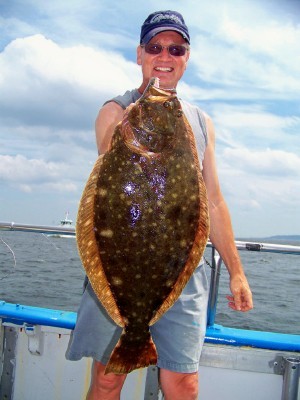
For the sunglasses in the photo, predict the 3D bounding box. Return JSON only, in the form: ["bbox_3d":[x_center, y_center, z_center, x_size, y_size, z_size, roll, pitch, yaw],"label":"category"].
[{"bbox_3d":[0.050,-0.508,1.405,0.150,0.045,0.145,4,11,-5],"label":"sunglasses"}]

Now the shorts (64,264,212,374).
[{"bbox_3d":[-0.040,0.361,1.370,0.450,0.385,0.290,0,-5,3],"label":"shorts"}]

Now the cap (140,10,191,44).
[{"bbox_3d":[0.053,-0.586,1.425,0.175,0.135,0.265,4,11,-5],"label":"cap"}]

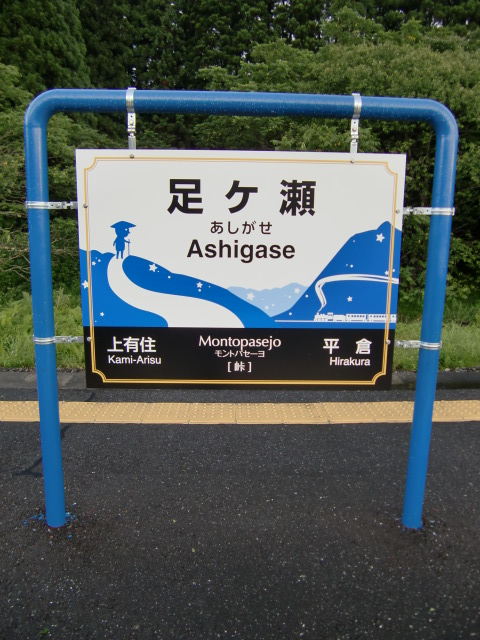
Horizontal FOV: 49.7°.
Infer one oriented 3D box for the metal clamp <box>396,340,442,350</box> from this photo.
[{"bbox_3d":[0.700,0.101,2.044,0.189,0.034,0.085,1,10,-1],"label":"metal clamp"}]

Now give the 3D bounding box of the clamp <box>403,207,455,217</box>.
[{"bbox_3d":[0.706,-0.409,1.950,0.203,0.034,0.085,1,10,-1],"label":"clamp"}]

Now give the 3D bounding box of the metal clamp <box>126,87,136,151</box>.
[{"bbox_3d":[-0.391,-0.725,1.872,0.036,0.213,0.085,1,10,-1],"label":"metal clamp"}]

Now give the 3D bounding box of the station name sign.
[{"bbox_3d":[0.002,-0.168,1.972,1.200,0.900,0.025,1,10,-1],"label":"station name sign"}]

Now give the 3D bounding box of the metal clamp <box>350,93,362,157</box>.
[{"bbox_3d":[0.421,-0.709,1.886,0.036,0.216,0.085,1,10,-1],"label":"metal clamp"}]

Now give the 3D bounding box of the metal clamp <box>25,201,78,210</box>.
[{"bbox_3d":[-0.694,-0.426,1.928,0.206,0.034,0.085,1,10,-1],"label":"metal clamp"}]

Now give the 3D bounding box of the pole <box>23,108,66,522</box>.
[{"bbox_3d":[-0.750,0.046,2.014,0.076,1.644,0.076,1,10,-1],"label":"pole"}]

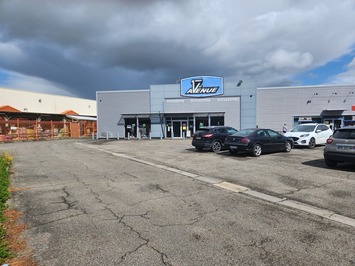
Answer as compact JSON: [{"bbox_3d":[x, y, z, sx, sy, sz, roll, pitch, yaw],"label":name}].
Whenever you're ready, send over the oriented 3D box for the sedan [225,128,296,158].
[{"bbox_3d":[4.911,0.470,13.826,4.676,1.445,1.811,-2,2,-33],"label":"sedan"}]

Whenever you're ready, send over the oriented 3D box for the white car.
[{"bbox_3d":[9.880,0.160,17.675,4.620,1.670,1.883,-2,2,-36],"label":"white car"}]

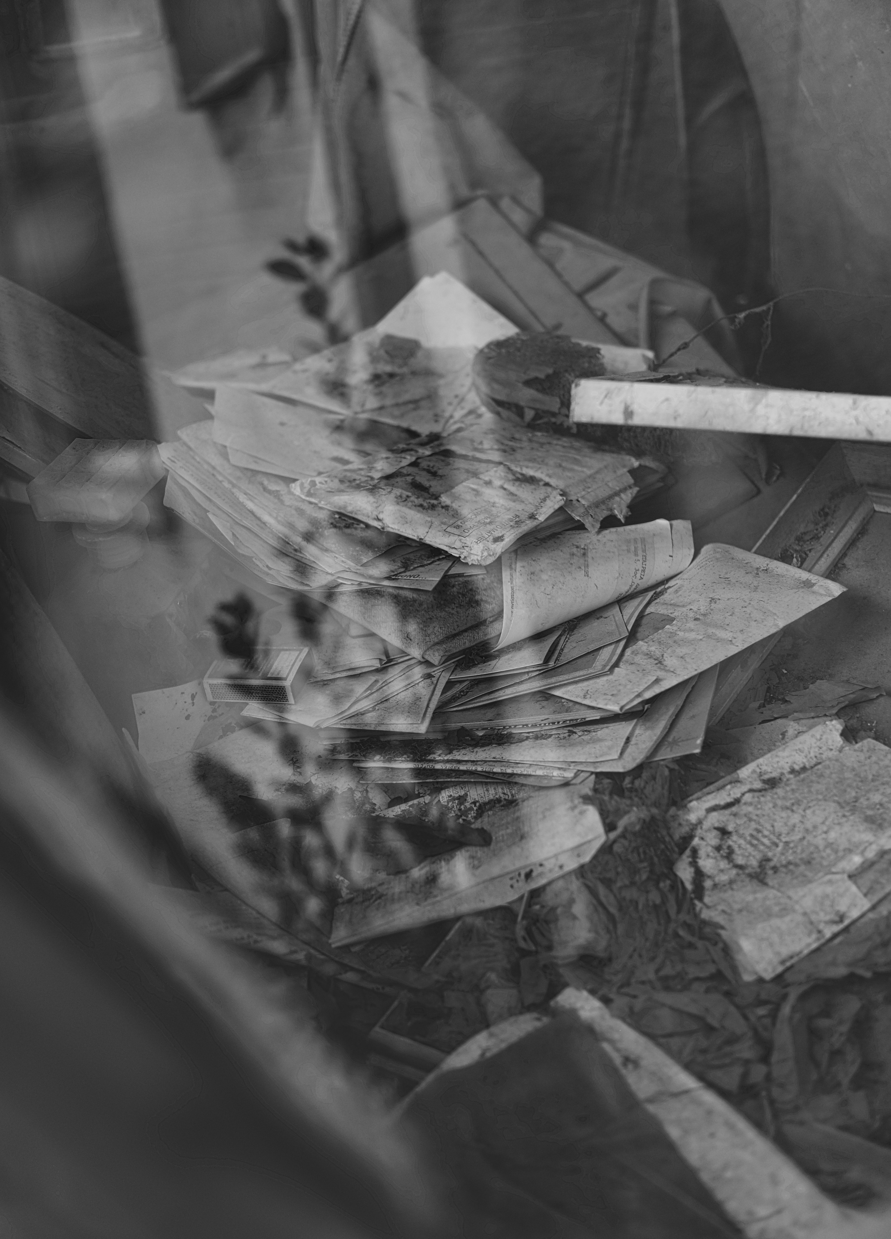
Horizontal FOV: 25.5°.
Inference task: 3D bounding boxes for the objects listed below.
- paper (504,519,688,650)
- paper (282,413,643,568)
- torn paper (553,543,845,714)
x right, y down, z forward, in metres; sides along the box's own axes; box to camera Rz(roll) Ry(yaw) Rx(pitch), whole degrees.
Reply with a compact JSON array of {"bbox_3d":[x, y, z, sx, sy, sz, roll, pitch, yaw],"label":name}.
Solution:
[{"bbox_3d":[0.072,-0.028,1.072,0.119,0.035,0.046,-22,36,-21],"label":"paper"},{"bbox_3d":[0.016,-0.081,1.141,0.164,0.020,0.129,21,43,36],"label":"paper"},{"bbox_3d":[0.124,-0.002,1.082,0.174,0.020,0.089,-26,37,-25],"label":"torn paper"}]

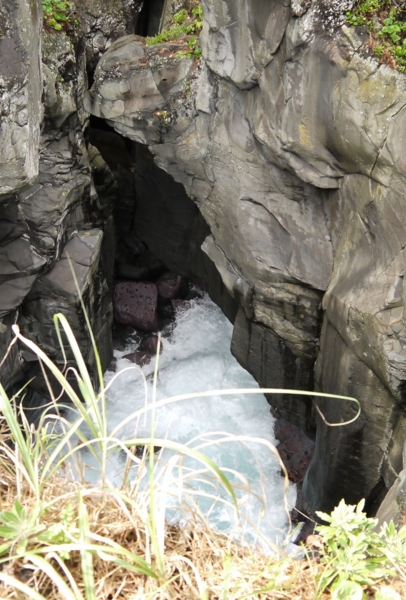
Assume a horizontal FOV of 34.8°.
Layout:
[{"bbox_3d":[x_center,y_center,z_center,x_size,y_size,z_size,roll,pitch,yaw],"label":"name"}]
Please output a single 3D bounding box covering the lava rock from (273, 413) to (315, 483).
[{"bbox_3d":[1.288,2.055,9.071,0.620,0.480,0.820,7,38,10],"label":"lava rock"}]

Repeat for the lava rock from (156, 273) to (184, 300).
[{"bbox_3d":[-0.581,-0.253,12.050,0.470,0.380,0.420,0,37,0],"label":"lava rock"}]

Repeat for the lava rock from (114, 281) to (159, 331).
[{"bbox_3d":[-1.164,0.126,11.481,0.760,0.520,0.720,6,37,8],"label":"lava rock"}]

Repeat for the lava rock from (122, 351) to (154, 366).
[{"bbox_3d":[-1.080,0.968,10.713,0.480,0.200,0.300,0,37,0],"label":"lava rock"}]

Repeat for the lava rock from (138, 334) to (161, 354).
[{"bbox_3d":[-0.896,0.748,10.888,0.380,0.280,0.330,0,37,0],"label":"lava rock"}]

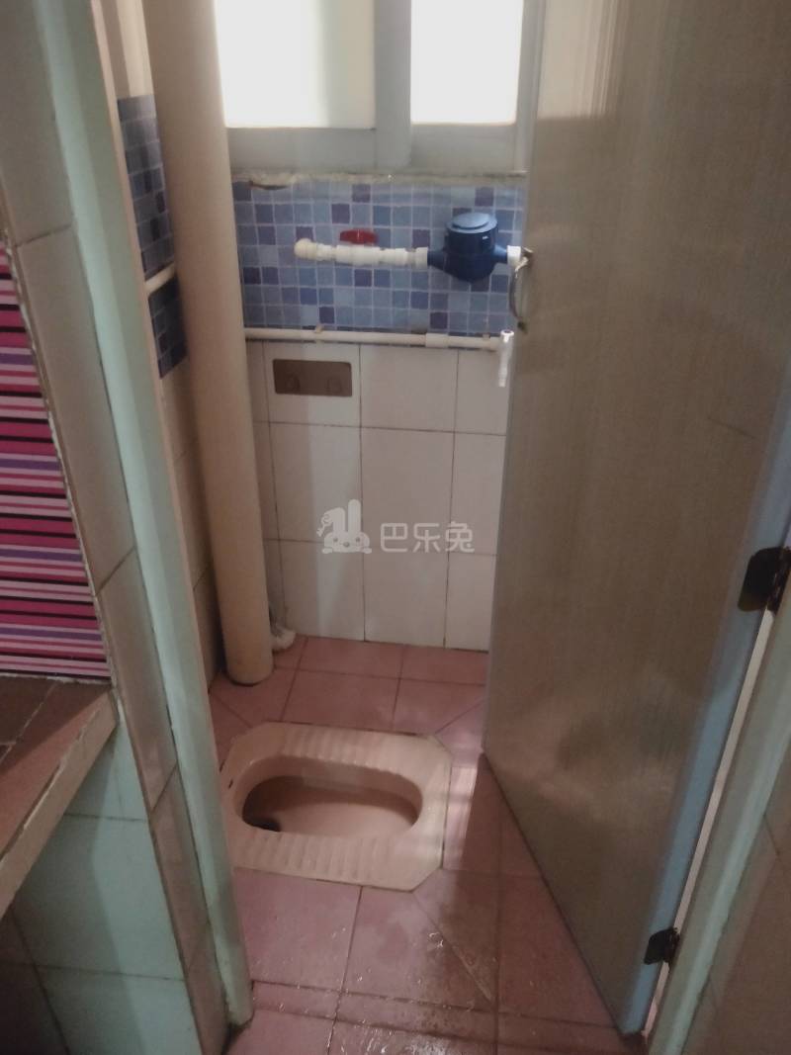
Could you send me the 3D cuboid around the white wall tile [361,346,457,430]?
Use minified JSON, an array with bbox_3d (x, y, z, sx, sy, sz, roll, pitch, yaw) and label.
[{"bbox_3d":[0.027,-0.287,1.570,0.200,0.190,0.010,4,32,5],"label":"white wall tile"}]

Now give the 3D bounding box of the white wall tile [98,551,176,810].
[{"bbox_3d":[-0.257,0.162,0.760,0.010,0.290,0.070,4,32,5],"label":"white wall tile"}]

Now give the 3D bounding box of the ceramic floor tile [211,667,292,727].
[{"bbox_3d":[-0.341,0.390,1.766,0.190,0.010,0.190,4,32,5],"label":"ceramic floor tile"}]

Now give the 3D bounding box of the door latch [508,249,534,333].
[{"bbox_3d":[0.179,-0.343,1.105,0.030,0.115,0.020,-9,33,-15],"label":"door latch"}]

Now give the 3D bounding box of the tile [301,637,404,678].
[{"bbox_3d":[-0.105,0.323,1.879,0.250,0.010,0.128,4,32,5],"label":"tile"}]

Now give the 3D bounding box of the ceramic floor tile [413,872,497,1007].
[{"bbox_3d":[0.098,0.684,1.293,0.150,0.010,0.235,4,32,5],"label":"ceramic floor tile"}]

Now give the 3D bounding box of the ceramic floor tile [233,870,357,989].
[{"bbox_3d":[-0.191,0.680,1.295,0.240,0.010,0.190,4,32,5],"label":"ceramic floor tile"}]

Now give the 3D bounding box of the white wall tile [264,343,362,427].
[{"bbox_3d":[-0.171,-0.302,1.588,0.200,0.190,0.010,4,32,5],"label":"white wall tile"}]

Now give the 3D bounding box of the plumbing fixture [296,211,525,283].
[{"bbox_3d":[0.025,-0.497,1.356,0.420,0.120,0.110,4,32,5],"label":"plumbing fixture"}]

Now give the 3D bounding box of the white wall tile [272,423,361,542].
[{"bbox_3d":[-0.174,-0.095,1.739,0.202,0.302,0.010,4,31,6],"label":"white wall tile"}]

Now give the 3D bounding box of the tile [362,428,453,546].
[{"bbox_3d":[0.026,-0.083,1.719,0.202,0.302,0.010,4,31,6],"label":"tile"}]

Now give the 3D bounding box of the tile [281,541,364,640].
[{"bbox_3d":[-0.176,0.157,1.888,0.202,0.284,0.010,4,31,6],"label":"tile"}]

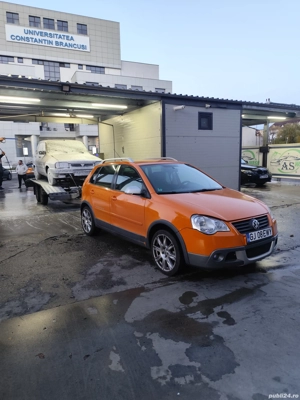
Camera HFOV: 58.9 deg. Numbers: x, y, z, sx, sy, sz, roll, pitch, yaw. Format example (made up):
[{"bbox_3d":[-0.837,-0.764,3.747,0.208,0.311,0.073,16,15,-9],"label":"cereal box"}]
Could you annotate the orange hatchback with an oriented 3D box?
[{"bbox_3d":[0.160,0.023,4.700,1.700,1.510,3.920,-7,10,-36],"label":"orange hatchback"}]

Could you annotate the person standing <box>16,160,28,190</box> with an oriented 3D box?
[{"bbox_3d":[-7.867,-1.575,16.350,0.620,1.730,0.380,-1,8,6],"label":"person standing"}]

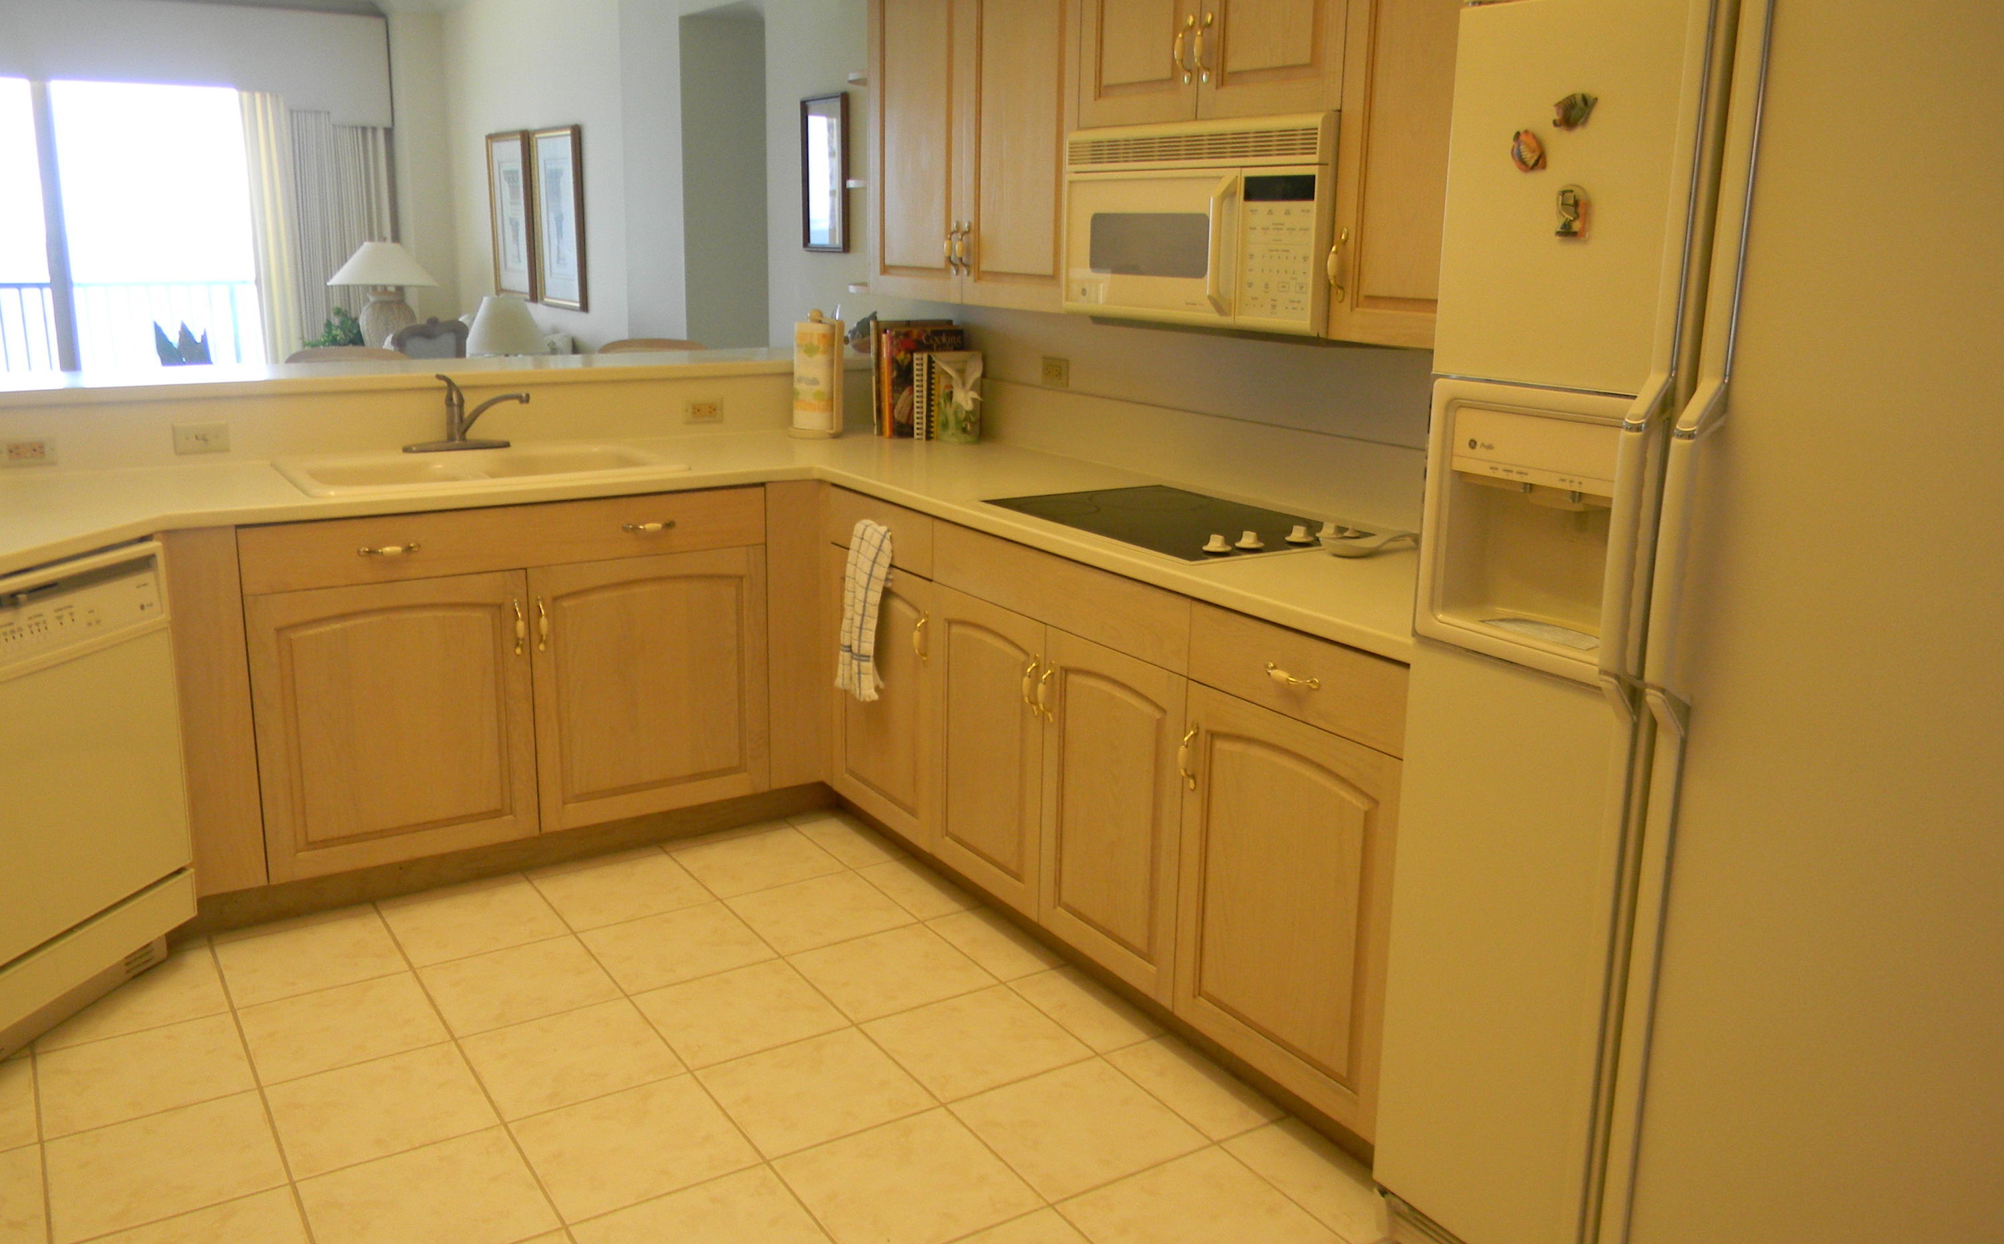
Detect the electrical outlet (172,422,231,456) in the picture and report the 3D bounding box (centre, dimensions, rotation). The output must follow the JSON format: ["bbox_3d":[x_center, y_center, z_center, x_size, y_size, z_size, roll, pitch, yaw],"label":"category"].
[{"bbox_3d":[-1.857,-0.425,3.769,0.117,0.071,0.008,-8,17,-31],"label":"electrical outlet"}]

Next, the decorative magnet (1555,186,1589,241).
[{"bbox_3d":[0.661,-0.473,1.876,0.012,0.064,0.046,-8,17,-31],"label":"decorative magnet"}]

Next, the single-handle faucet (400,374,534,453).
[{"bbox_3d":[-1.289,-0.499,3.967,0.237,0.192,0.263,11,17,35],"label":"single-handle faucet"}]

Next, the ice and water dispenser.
[{"bbox_3d":[0.675,-0.120,2.017,0.111,0.343,0.314,-8,17,-31],"label":"ice and water dispenser"}]

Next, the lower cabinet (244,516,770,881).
[{"bbox_3d":[-1.220,0.055,3.909,1.153,0.776,0.606,-8,17,-31],"label":"lower cabinet"}]

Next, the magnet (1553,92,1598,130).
[{"bbox_3d":[0.657,-0.584,1.858,0.012,0.043,0.061,-8,17,-31],"label":"magnet"}]

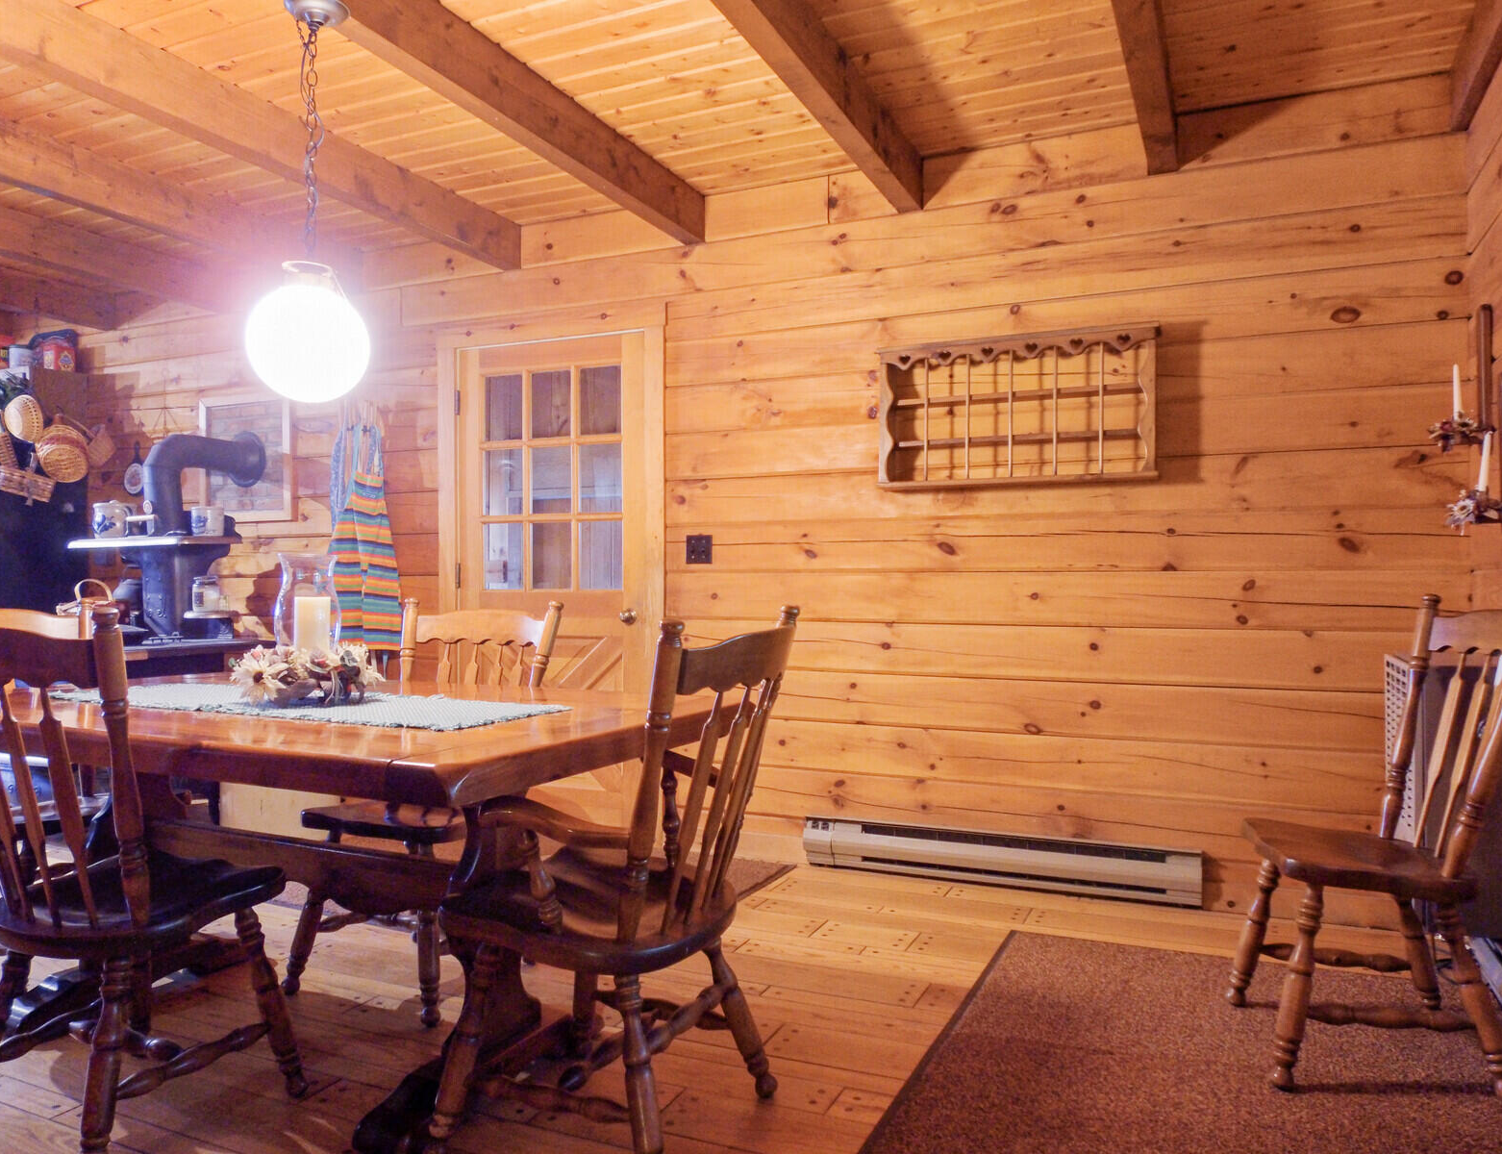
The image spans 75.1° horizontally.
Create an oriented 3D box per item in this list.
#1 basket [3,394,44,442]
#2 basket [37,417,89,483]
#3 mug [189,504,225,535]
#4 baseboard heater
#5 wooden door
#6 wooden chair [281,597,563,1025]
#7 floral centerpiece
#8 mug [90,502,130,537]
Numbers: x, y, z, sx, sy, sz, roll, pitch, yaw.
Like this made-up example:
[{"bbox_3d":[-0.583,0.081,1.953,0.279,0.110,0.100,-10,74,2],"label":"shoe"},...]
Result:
[{"bbox_3d":[-3.558,-0.768,4.789,0.230,0.230,0.100,9,3,22],"label":"basket"},{"bbox_3d":[-3.483,-0.629,4.941,0.235,0.250,0.150,0,22,-40],"label":"basket"},{"bbox_3d":[-2.301,-0.237,4.141,0.125,0.125,0.130,0,0,-29],"label":"mug"},{"bbox_3d":[0.807,0.953,3.315,1.314,0.172,0.066,0,0,23],"label":"baseboard heater"},{"bbox_3d":[-0.847,0.033,4.044,1.020,2.070,0.070,0,0,23],"label":"wooden door"},{"bbox_3d":[-0.862,0.566,2.627,0.510,0.985,0.530,0,0,25],"label":"wooden chair"},{"bbox_3d":[-1.121,0.239,2.470,0.350,0.130,0.340,0,0,-24],"label":"floral centerpiece"},{"bbox_3d":[-2.843,-0.253,4.335,0.138,0.148,0.122,0,0,-33],"label":"mug"}]

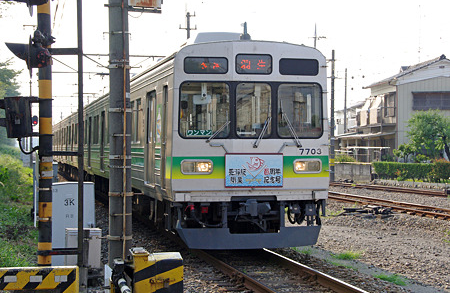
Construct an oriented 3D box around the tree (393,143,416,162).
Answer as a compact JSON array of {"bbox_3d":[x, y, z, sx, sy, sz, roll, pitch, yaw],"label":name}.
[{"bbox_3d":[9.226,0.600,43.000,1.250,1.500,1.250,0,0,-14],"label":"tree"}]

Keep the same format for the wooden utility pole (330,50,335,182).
[{"bbox_3d":[5.927,-1.672,46.000,0.210,7.200,0.210,0,0,-14],"label":"wooden utility pole"}]

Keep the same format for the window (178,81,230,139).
[{"bbox_3d":[-0.339,-0.623,14.200,0.870,0.950,0.070,0,0,-6],"label":"window"}]

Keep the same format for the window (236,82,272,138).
[{"bbox_3d":[0.489,-0.617,14.340,0.600,0.930,0.070,0,0,-14],"label":"window"}]

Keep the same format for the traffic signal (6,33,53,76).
[{"bbox_3d":[-1.769,-0.821,7.550,0.430,0.400,0.400,0,0,-13],"label":"traffic signal"}]

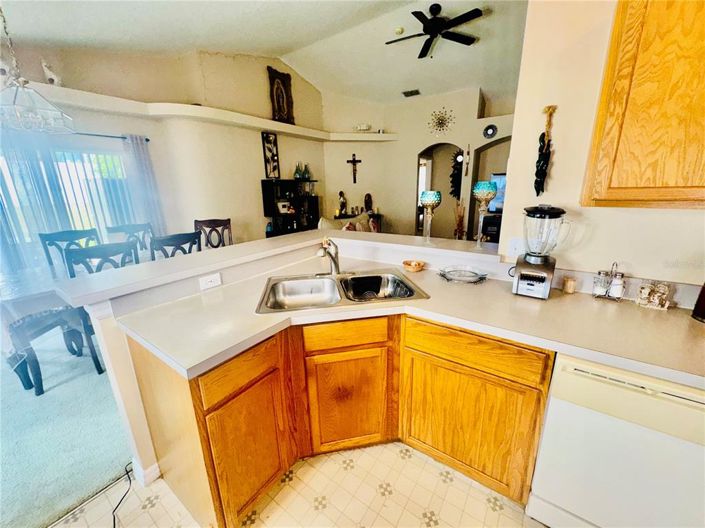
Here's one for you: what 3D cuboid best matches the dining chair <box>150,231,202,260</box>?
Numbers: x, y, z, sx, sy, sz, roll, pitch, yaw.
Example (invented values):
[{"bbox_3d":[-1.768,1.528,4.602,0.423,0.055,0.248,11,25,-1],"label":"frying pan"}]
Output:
[{"bbox_3d":[-1.858,0.190,3.005,0.570,1.045,0.470,9,18,34],"label":"dining chair"}]

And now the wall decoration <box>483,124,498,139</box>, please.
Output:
[{"bbox_3d":[2.581,-2.469,5.322,0.245,0.245,0.030,9,19,35],"label":"wall decoration"}]

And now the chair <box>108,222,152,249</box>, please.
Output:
[{"bbox_3d":[-2.522,0.070,3.508,0.570,1.045,0.470,11,19,38],"label":"chair"}]

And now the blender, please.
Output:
[{"bbox_3d":[0.922,-0.064,1.391,0.190,0.425,0.185,8,17,30],"label":"blender"}]

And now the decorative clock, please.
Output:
[{"bbox_3d":[1.754,-2.835,5.644,0.520,0.510,0.050,9,18,34],"label":"decorative clock"}]

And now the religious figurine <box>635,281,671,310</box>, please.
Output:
[{"bbox_3d":[1.336,0.135,1.268,0.098,0.105,0.055,9,19,35],"label":"religious figurine"}]

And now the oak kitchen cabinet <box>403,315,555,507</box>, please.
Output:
[{"bbox_3d":[0.673,0.614,1.536,0.602,0.846,0.610,9,19,35],"label":"oak kitchen cabinet"}]

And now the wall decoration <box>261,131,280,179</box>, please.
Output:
[{"bbox_3d":[-1.483,-1.974,5.233,0.030,0.790,0.320,9,18,34],"label":"wall decoration"}]

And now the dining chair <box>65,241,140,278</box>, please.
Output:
[{"bbox_3d":[-2.192,0.317,2.605,0.580,1.066,0.480,12,20,41],"label":"dining chair"}]

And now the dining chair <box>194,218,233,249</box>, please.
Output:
[{"bbox_3d":[-1.948,-0.049,3.906,0.470,1.045,0.570,-2,15,-3],"label":"dining chair"}]

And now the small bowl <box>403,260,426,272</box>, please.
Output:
[{"bbox_3d":[0.411,0.015,1.904,0.145,0.055,0.145,-1,15,0],"label":"small bowl"}]

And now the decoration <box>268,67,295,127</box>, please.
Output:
[{"bbox_3d":[-1.289,-3.057,5.242,0.040,0.910,0.540,9,18,34],"label":"decoration"}]

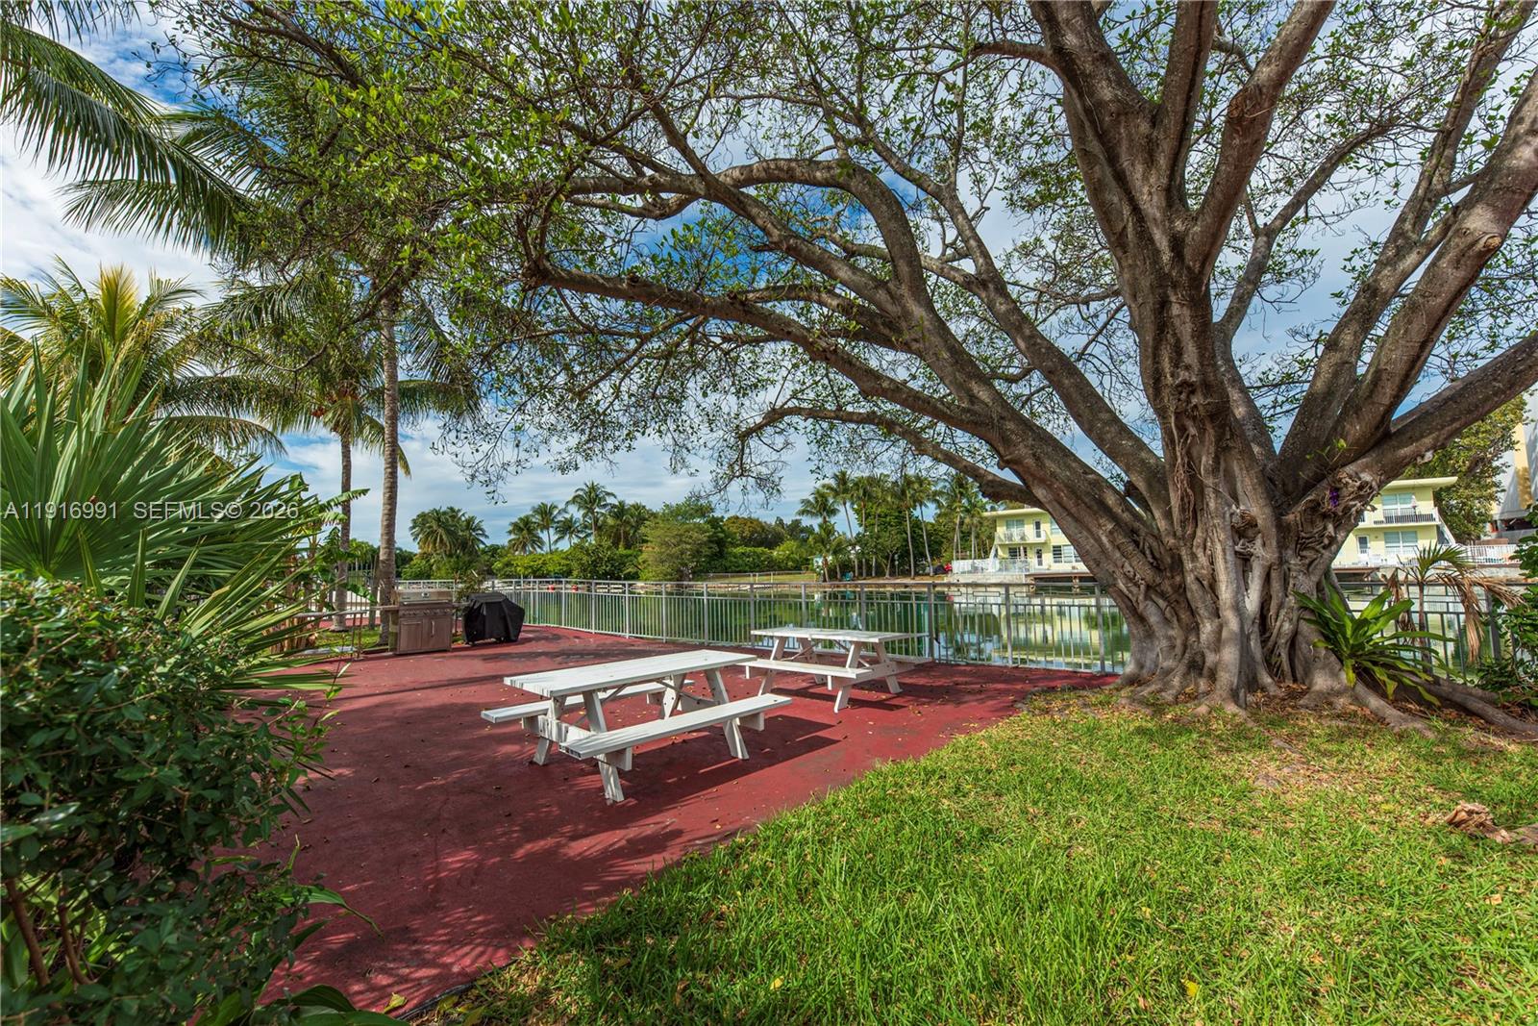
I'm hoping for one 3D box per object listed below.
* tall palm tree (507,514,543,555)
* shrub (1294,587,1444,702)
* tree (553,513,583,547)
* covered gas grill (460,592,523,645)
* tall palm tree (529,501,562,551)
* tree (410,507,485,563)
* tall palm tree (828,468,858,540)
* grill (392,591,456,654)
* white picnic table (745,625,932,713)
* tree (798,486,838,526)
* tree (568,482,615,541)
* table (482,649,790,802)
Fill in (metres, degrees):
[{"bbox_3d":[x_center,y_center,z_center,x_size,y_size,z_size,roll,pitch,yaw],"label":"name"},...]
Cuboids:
[{"bbox_3d":[-26.920,3.776,66.000,4.000,7.160,4.000,1,-5,-22],"label":"tall palm tree"},{"bbox_3d":[6.537,1.403,6.500,1.150,1.150,1.100,-6,-7,44],"label":"shrub"},{"bbox_3d":[-29.367,4.985,87.562,4.500,9.834,4.500,1,-5,-18],"label":"tree"},{"bbox_3d":[-5.882,2.206,12.794,1.130,1.070,0.640,1,-5,-27],"label":"covered gas grill"},{"bbox_3d":[-32.625,4.093,87.484,4.900,11.591,4.900,1,-5,-20],"label":"tall palm tree"},{"bbox_3d":[-33.261,3.112,62.000,6.600,7.590,6.000,1,-5,-28],"label":"tree"},{"bbox_3d":[8.287,1.136,67.459,4.400,12.152,4.400,-1,-5,7],"label":"tall palm tree"},{"bbox_3d":[-6.623,2.062,11.519,0.880,1.160,0.600,3,-6,-37],"label":"grill"},{"bbox_3d":[0.702,1.769,7.072,1.870,0.740,1.540,-6,-7,43],"label":"white picnic table"},{"bbox_3d":[5.157,2.094,60.572,4.500,9.616,4.500,-1,-5,5],"label":"tree"},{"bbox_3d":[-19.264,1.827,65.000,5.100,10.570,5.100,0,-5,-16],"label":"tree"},{"bbox_3d":[-1.009,1.593,4.758,1.521,0.725,1.890,-6,-7,44],"label":"table"}]

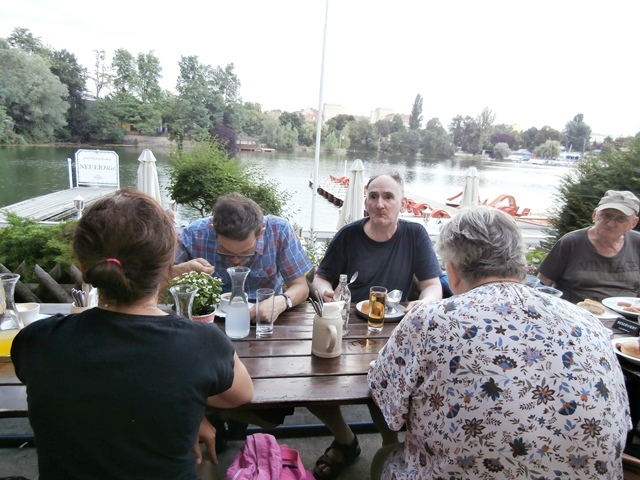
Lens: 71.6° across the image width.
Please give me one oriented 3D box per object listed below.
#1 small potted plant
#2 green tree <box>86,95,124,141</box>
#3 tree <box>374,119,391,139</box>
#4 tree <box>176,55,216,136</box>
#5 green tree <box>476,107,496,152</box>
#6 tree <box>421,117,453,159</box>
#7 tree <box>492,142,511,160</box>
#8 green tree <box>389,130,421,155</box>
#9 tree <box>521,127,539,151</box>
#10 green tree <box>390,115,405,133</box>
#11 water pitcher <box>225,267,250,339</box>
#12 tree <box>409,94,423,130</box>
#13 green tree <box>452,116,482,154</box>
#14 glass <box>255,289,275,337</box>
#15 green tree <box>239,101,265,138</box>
[{"bbox_3d":[-0.375,0.204,1.341,0.185,0.223,0.185,-1,13,-16],"label":"small potted plant"},{"bbox_3d":[-32.874,-18.391,68.000,5.977,7.022,5.977,-3,14,-25],"label":"green tree"},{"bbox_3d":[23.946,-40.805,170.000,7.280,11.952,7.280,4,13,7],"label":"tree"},{"bbox_3d":[-21.535,-24.963,78.000,7.735,14.909,7.735,-1,13,-15],"label":"tree"},{"bbox_3d":[52.032,-34.219,138.657,6.531,14.550,6.205,3,12,0],"label":"green tree"},{"bbox_3d":[34.994,-30.229,132.143,9.620,11.555,9.139,3,12,0],"label":"tree"},{"bbox_3d":[53.986,-26.324,131.976,5.086,5.193,4.832,3,12,0],"label":"tree"},{"bbox_3d":[25.748,-29.535,134.405,9.497,7.640,9.022,3,12,0],"label":"green tree"},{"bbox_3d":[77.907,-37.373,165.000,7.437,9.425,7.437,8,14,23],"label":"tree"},{"bbox_3d":[24.435,-33.893,139.893,4.792,11.010,4.553,3,12,0],"label":"green tree"},{"bbox_3d":[-0.258,0.199,1.402,0.080,0.217,0.080,0,13,-10],"label":"water pitcher"},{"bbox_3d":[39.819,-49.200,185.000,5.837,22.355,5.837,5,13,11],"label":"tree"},{"bbox_3d":[57.781,-41.413,175.000,12.621,14.226,12.621,7,13,17],"label":"green tree"},{"bbox_3d":[-0.176,0.234,1.421,0.061,0.148,0.061,1,13,-7],"label":"glass"},{"bbox_3d":[-16.984,-28.885,110.010,6.595,11.063,6.265,3,12,0],"label":"green tree"}]

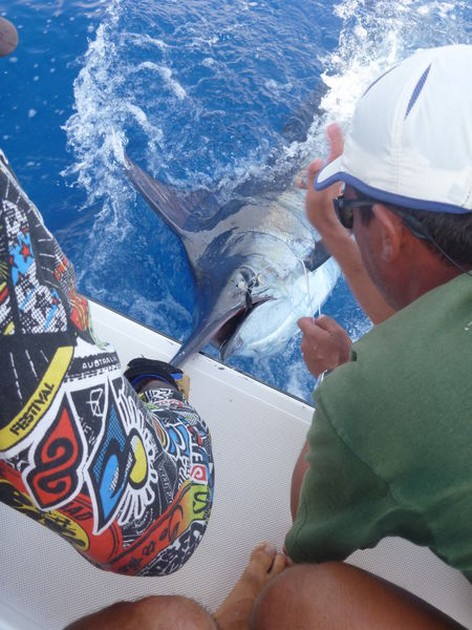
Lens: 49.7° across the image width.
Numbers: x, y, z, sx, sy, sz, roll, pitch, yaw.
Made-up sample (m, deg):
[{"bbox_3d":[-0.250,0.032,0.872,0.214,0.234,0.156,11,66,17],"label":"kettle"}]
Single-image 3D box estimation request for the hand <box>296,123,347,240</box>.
[{"bbox_3d":[0.145,-0.225,0.860,0.075,0.085,0.185,2,87,20],"label":"hand"}]

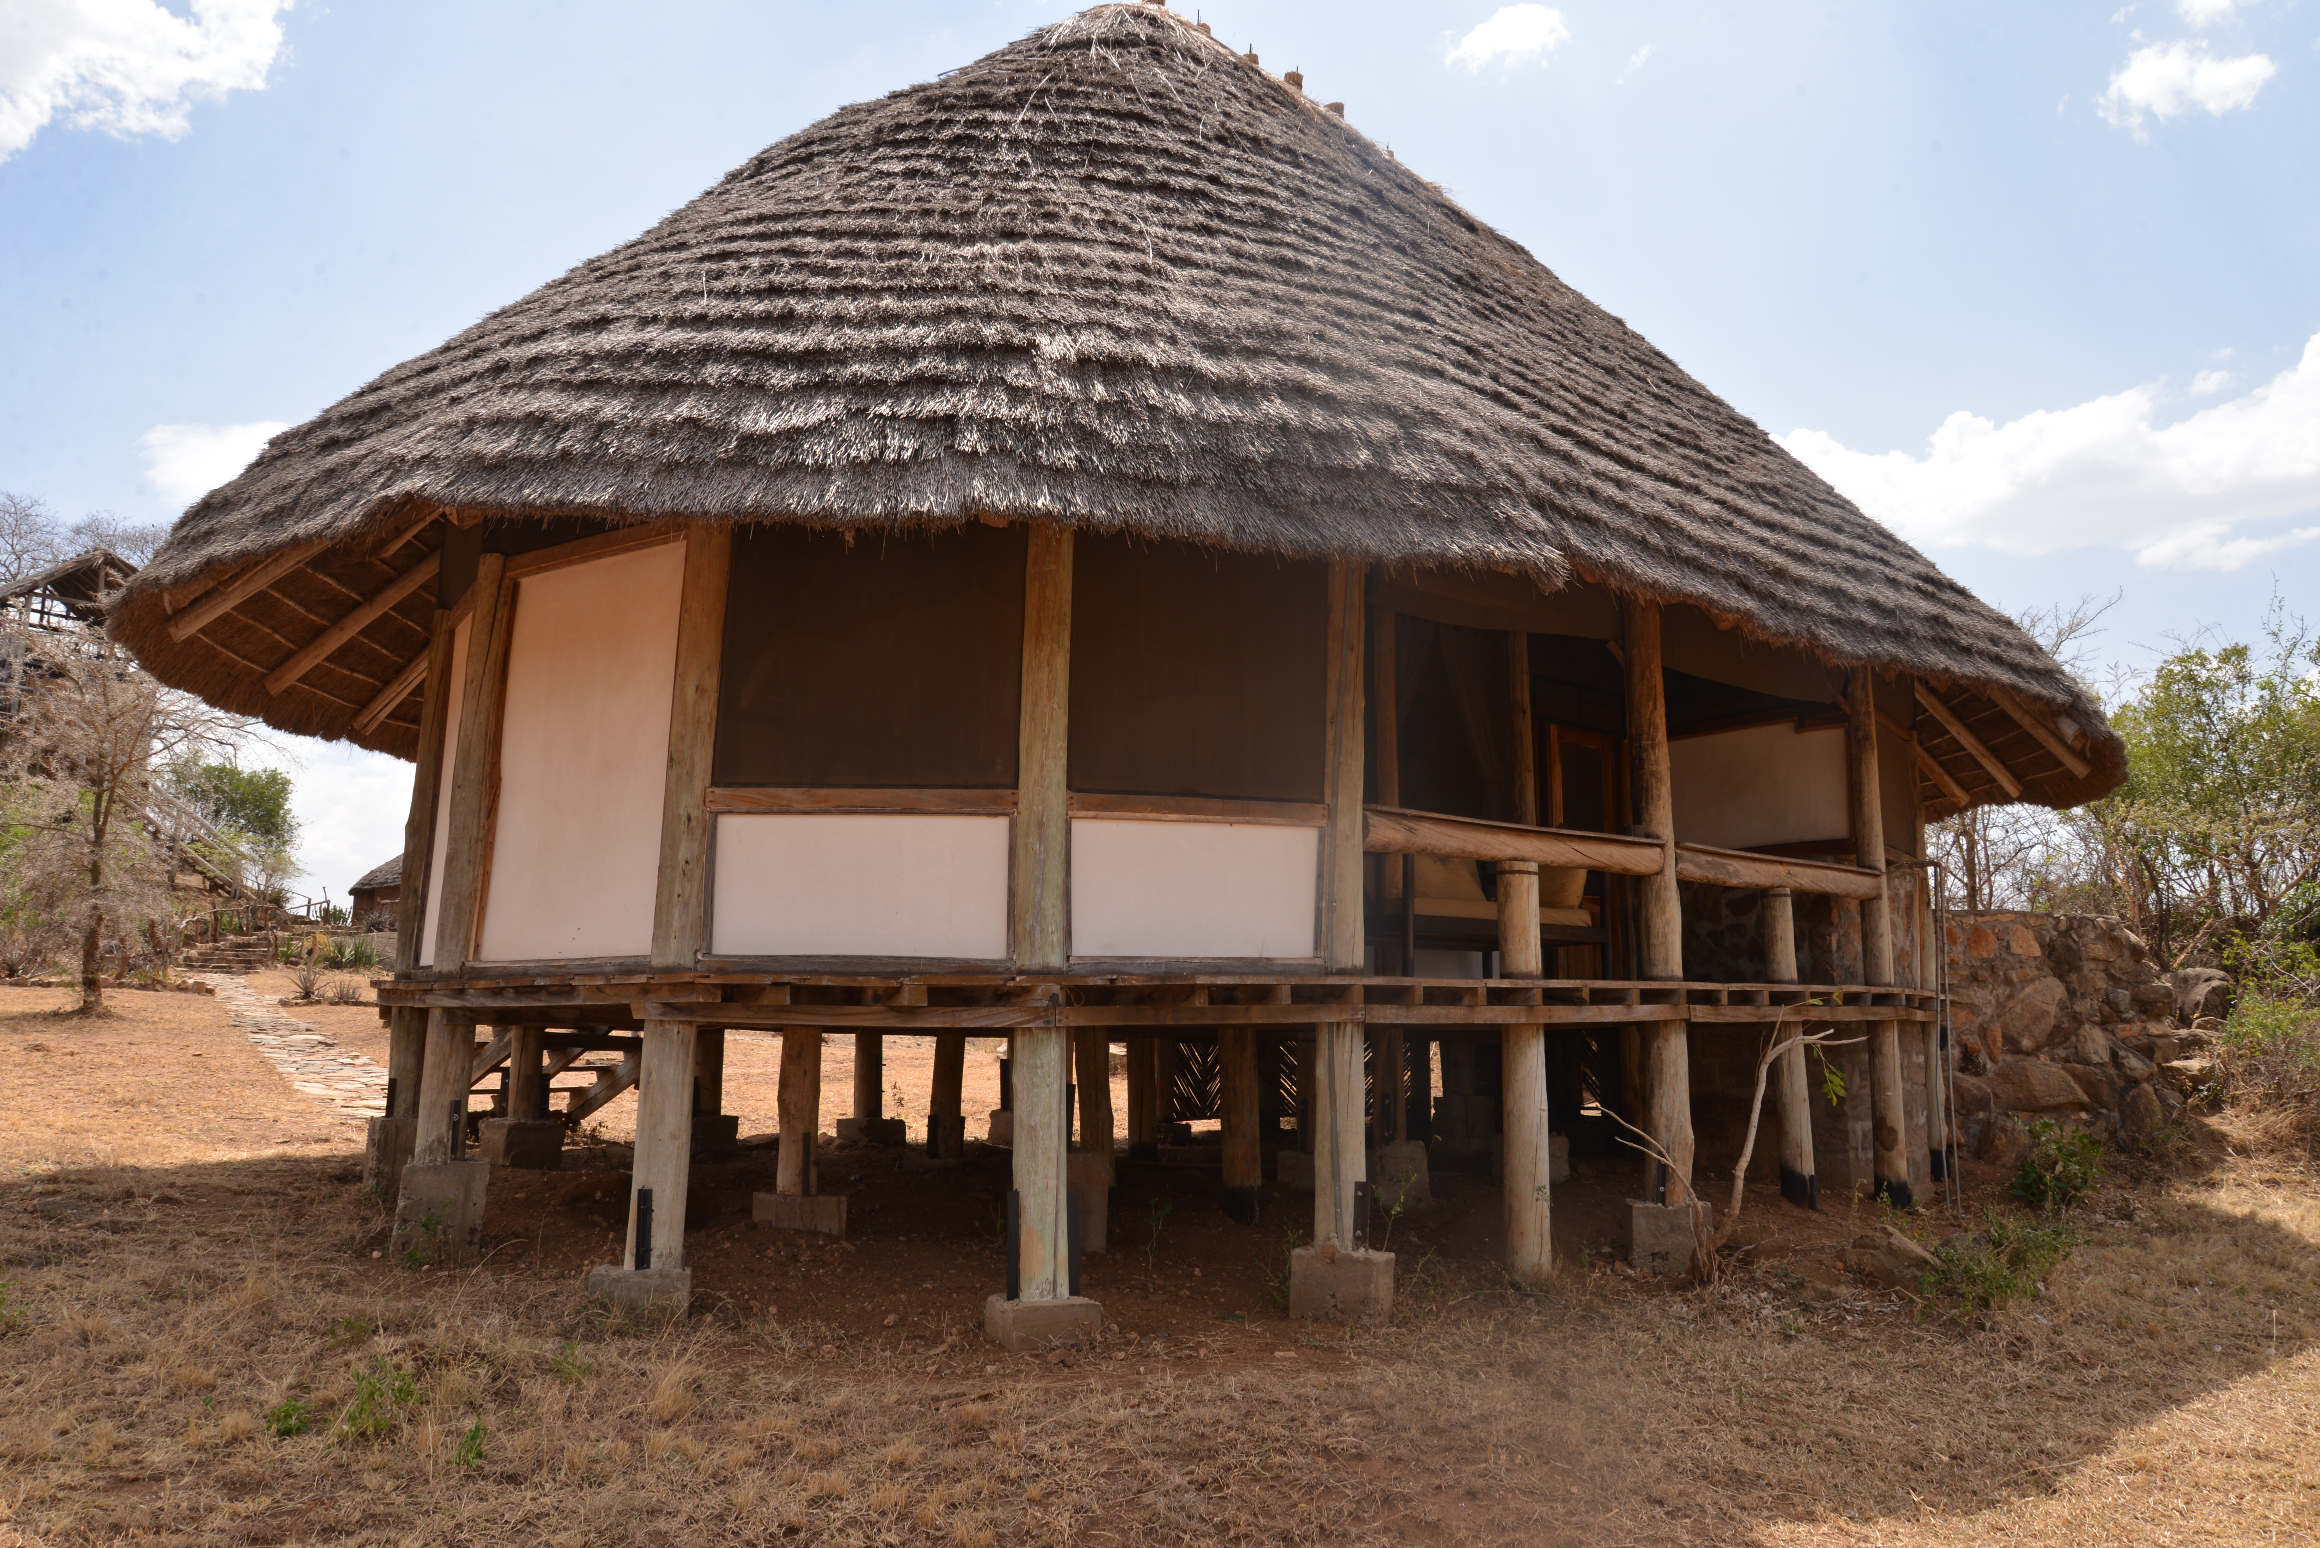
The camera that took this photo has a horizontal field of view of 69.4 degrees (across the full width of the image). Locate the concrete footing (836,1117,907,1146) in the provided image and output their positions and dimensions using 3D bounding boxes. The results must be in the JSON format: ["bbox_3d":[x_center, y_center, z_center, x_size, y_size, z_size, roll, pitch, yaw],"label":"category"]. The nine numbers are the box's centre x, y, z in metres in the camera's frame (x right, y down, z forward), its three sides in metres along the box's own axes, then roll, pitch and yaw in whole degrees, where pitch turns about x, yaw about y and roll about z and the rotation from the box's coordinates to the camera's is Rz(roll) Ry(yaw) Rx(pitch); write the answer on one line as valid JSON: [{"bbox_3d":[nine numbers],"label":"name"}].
[{"bbox_3d":[-2.629,3.258,15.289,0.480,0.227,0.480,6,-10,-37],"label":"concrete footing"}]

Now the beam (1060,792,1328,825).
[{"bbox_3d":[0.202,0.198,8.964,1.473,0.121,0.070,3,-9,-19],"label":"beam"}]

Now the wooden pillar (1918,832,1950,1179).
[{"bbox_3d":[6.921,2.078,15.059,0.180,3.083,0.180,2,-8,0],"label":"wooden pillar"}]

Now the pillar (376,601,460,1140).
[{"bbox_3d":[-4.699,0.545,10.734,0.250,3.249,0.250,1,-8,0],"label":"pillar"}]

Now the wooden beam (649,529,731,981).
[{"bbox_3d":[-2.320,-0.171,8.328,0.230,2.284,0.230,2,-8,0],"label":"wooden beam"}]

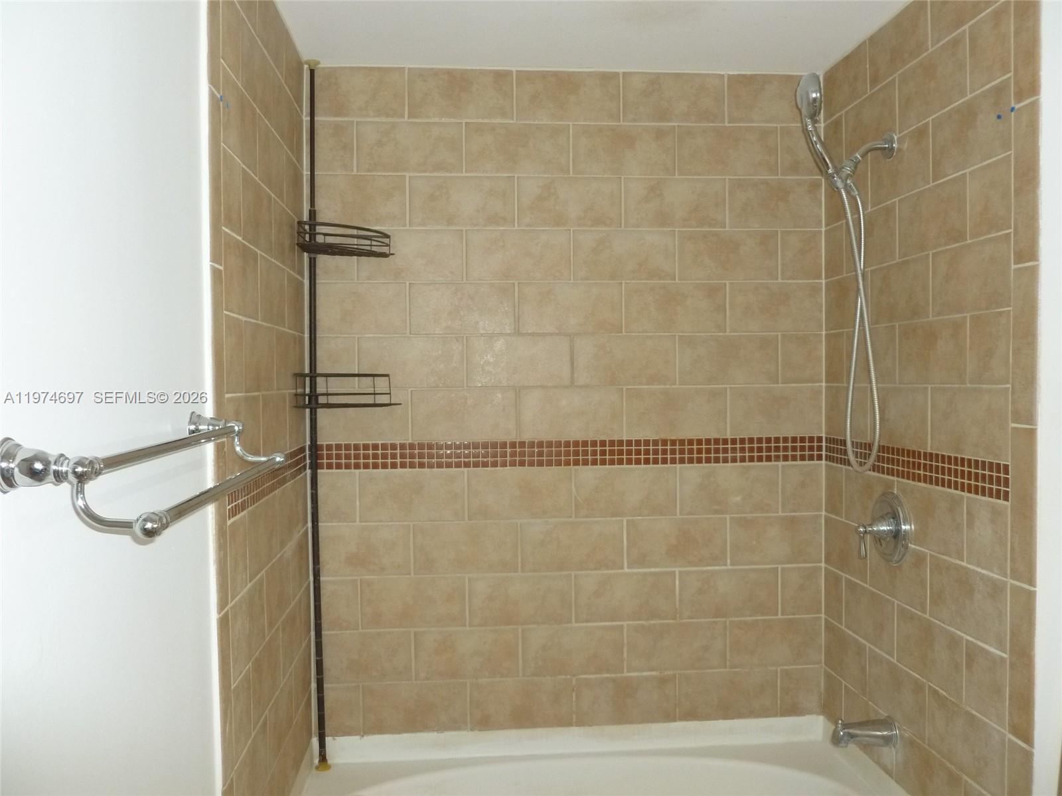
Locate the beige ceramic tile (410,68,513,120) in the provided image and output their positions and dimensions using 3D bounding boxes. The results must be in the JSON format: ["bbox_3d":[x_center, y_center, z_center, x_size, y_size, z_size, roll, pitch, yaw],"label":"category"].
[{"bbox_3d":[-0.198,-0.855,2.429,0.297,0.141,0.010,-1,1,-5],"label":"beige ceramic tile"}]

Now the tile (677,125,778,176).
[{"bbox_3d":[0.575,-0.724,2.515,0.303,0.148,0.010,-1,1,-5],"label":"tile"}]

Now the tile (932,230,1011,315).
[{"bbox_3d":[0.923,-0.252,1.803,0.010,0.145,0.290,-1,1,-5],"label":"tile"}]

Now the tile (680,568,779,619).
[{"bbox_3d":[0.578,0.571,2.511,0.298,0.146,0.010,-1,1,-5],"label":"tile"}]

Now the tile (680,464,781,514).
[{"bbox_3d":[0.580,0.270,2.513,0.298,0.145,0.010,-1,1,-5],"label":"tile"}]

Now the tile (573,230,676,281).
[{"bbox_3d":[0.272,-0.417,2.507,0.303,0.148,0.010,-1,1,-5],"label":"tile"}]

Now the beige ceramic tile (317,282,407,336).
[{"bbox_3d":[-0.483,-0.249,2.413,0.269,0.143,0.010,-1,1,-5],"label":"beige ceramic tile"}]

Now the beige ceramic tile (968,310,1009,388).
[{"bbox_3d":[0.942,-0.100,1.760,0.010,0.148,0.144,-1,1,-5],"label":"beige ceramic tile"}]

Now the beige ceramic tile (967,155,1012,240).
[{"bbox_3d":[0.936,-0.404,1.745,0.010,0.146,0.140,-1,1,-5],"label":"beige ceramic tile"}]

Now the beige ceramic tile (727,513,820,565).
[{"bbox_3d":[0.718,0.417,2.519,0.278,0.145,0.010,-1,1,-5],"label":"beige ceramic tile"}]

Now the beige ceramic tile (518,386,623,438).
[{"bbox_3d":[0.118,0.044,2.492,0.302,0.144,0.010,-1,1,-5],"label":"beige ceramic tile"}]

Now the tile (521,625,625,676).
[{"bbox_3d":[0.122,0.729,2.482,0.296,0.142,0.010,-1,1,-5],"label":"tile"}]

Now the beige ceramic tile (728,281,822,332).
[{"bbox_3d":[0.724,-0.270,2.548,0.288,0.149,0.010,-1,1,-5],"label":"beige ceramic tile"}]

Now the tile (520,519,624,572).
[{"bbox_3d":[0.120,0.424,2.472,0.298,0.145,0.010,-1,1,-5],"label":"tile"}]

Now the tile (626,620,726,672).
[{"bbox_3d":[0.425,0.724,2.507,0.297,0.144,0.010,-1,1,-5],"label":"tile"}]

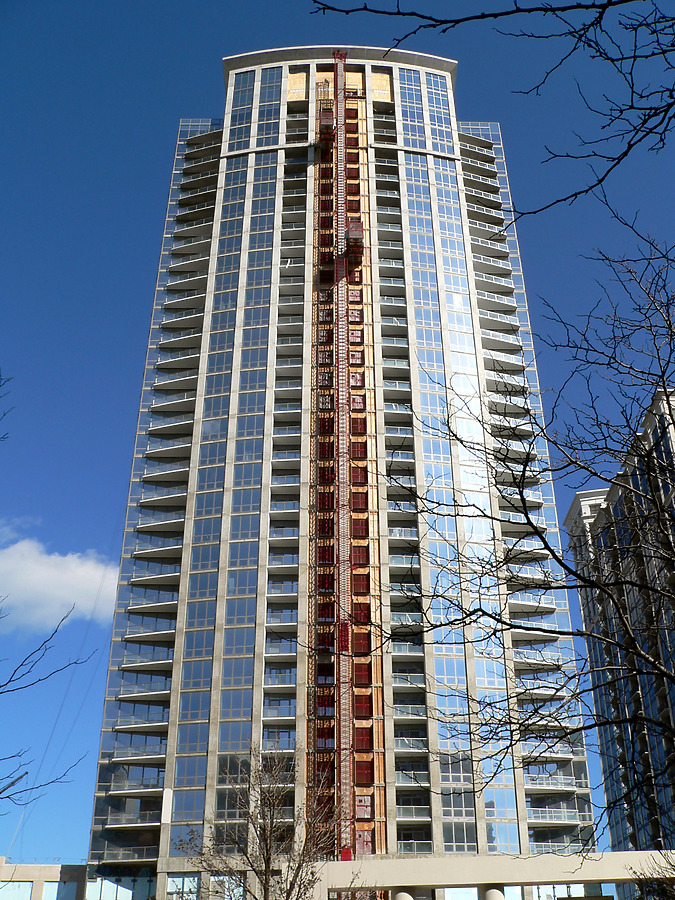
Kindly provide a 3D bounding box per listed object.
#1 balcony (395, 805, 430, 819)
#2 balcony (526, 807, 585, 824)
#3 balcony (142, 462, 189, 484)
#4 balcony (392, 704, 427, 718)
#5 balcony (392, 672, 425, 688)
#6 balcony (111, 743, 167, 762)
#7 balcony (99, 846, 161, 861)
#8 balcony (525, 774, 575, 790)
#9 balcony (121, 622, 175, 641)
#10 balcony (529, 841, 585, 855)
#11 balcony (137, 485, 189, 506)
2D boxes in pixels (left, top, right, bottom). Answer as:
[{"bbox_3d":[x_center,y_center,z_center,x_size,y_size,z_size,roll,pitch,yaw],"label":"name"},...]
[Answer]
[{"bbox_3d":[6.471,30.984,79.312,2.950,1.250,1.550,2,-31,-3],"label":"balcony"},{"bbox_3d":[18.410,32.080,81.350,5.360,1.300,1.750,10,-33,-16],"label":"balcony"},{"bbox_3d":[-18.057,2.145,99.218,5.250,1.270,2.250,-6,-32,10],"label":"balcony"},{"bbox_3d":[6.460,23.670,83.480,2.900,1.300,1.550,0,-31,0],"label":"balcony"},{"bbox_3d":[6.470,21.190,85.030,2.900,1.300,1.550,0,-31,0],"label":"balcony"},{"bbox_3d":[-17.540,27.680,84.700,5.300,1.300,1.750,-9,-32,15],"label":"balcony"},{"bbox_3d":[-17.573,34.298,79.828,5.250,1.270,2.250,-6,-32,10],"label":"balcony"},{"bbox_3d":[18.929,29.783,83.290,5.200,1.270,2.250,6,-32,-10],"label":"balcony"},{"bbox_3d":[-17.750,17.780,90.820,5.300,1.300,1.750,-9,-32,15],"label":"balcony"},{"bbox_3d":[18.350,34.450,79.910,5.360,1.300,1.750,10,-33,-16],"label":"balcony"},{"bbox_3d":[-18.048,4.678,97.696,5.250,1.270,2.250,-6,-32,10],"label":"balcony"}]

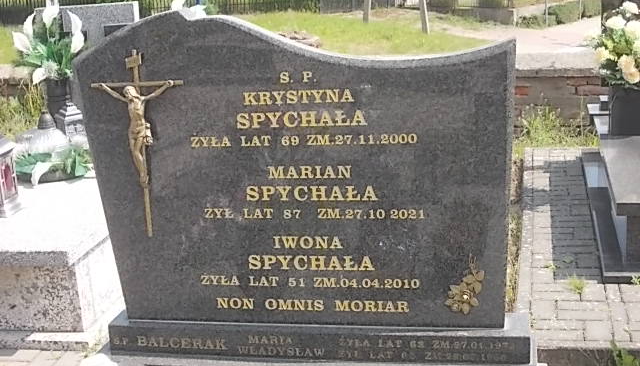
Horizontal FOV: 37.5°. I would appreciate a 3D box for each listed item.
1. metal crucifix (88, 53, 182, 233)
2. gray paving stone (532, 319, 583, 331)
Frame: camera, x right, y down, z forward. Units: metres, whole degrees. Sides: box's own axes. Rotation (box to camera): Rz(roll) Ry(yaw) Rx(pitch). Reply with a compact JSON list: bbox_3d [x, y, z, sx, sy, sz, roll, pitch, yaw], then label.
[{"bbox_3d":[-0.628,-0.134,3.326,0.341,0.666,0.060,-1,10,12],"label":"metal crucifix"},{"bbox_3d":[0.929,0.584,3.687,0.200,0.060,0.100,0,14,13],"label":"gray paving stone"}]

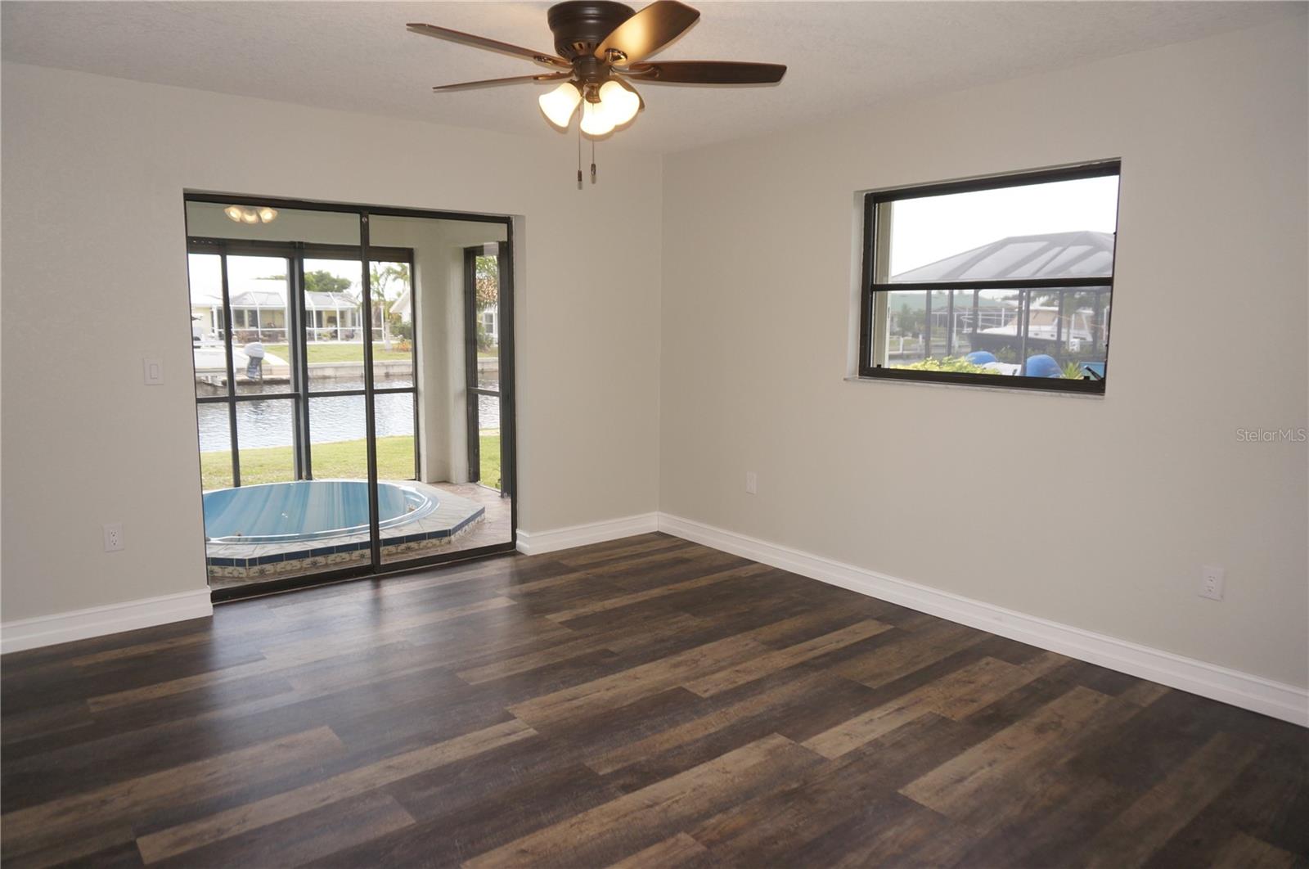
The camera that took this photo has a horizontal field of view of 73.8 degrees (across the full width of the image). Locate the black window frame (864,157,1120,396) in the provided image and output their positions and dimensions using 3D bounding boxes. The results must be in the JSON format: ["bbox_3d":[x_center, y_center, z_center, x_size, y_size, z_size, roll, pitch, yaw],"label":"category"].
[{"bbox_3d":[1.520,-0.698,4.069,0.079,0.954,1.306,-6,10,-38],"label":"black window frame"}]

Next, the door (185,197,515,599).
[{"bbox_3d":[-1.559,-0.213,4.772,1.760,2.003,0.099,-6,10,-38],"label":"door"}]

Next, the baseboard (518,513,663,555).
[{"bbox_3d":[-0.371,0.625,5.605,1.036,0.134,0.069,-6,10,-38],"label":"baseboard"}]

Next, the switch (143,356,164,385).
[{"bbox_3d":[-2.267,-0.283,3.951,0.074,0.119,0.011,-6,10,-38],"label":"switch"}]

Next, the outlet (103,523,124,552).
[{"bbox_3d":[-2.430,0.465,3.922,0.074,0.119,0.011,-6,10,-38],"label":"outlet"}]

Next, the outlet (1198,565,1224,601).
[{"bbox_3d":[2.094,0.560,3.275,0.011,0.119,0.072,-6,10,-38],"label":"outlet"}]

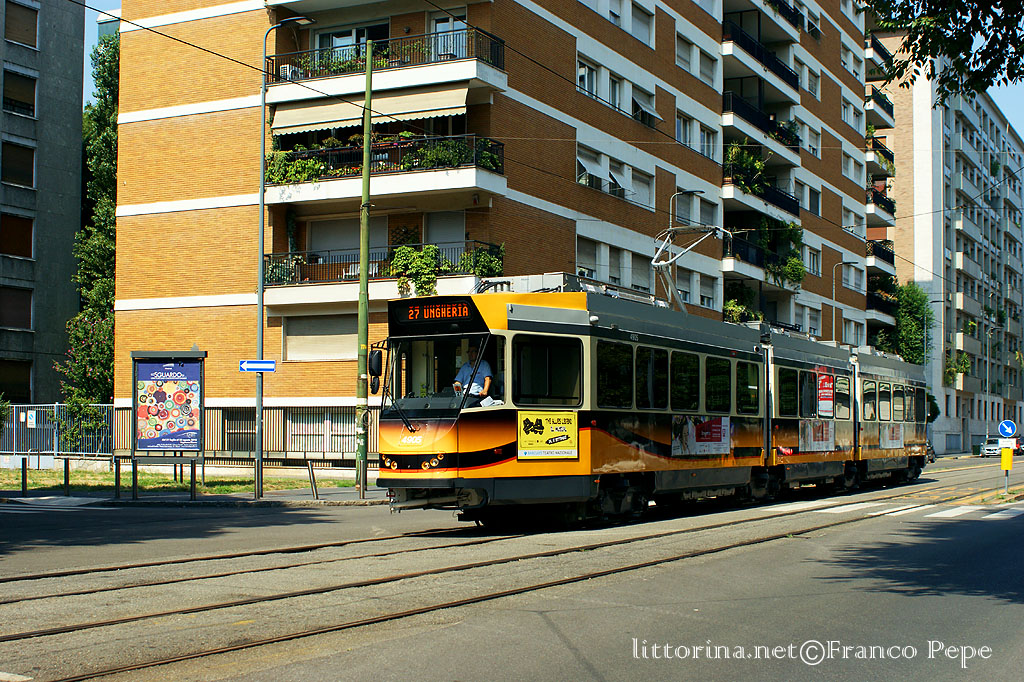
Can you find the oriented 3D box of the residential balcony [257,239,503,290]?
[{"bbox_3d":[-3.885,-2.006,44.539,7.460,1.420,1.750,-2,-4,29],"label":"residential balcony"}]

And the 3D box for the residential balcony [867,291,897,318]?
[{"bbox_3d":[21.800,-1.800,89.145,1.450,1.420,5.690,-1,-4,27],"label":"residential balcony"}]

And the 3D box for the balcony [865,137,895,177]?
[{"bbox_3d":[21.967,-11.073,89.950,1.450,1.400,5.680,-1,-4,27],"label":"balcony"}]

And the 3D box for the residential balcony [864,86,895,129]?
[{"bbox_3d":[21.985,-14.162,90.143,1.450,1.390,5.690,-1,-4,27],"label":"residential balcony"}]

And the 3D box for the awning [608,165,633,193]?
[{"bbox_3d":[4.084,-5.917,54.650,0.450,0.850,1.453,-1,-4,26],"label":"awning"}]

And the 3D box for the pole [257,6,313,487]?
[{"bbox_3d":[-4.705,-1.742,30.598,1.220,9.960,0.350,-1,-4,26],"label":"pole"}]

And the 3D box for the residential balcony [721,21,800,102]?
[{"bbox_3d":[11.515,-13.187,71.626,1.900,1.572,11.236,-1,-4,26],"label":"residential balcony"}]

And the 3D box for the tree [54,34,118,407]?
[{"bbox_3d":[-15.808,-3.496,56.459,4.000,16.674,4.000,-1,-4,26],"label":"tree"}]

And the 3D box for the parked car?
[{"bbox_3d":[38.869,8.589,118.906,1.780,1.500,4.200,-1,-4,24],"label":"parked car"}]

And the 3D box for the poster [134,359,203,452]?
[{"bbox_3d":[-7.783,1.461,33.500,1.500,2.080,0.120,0,-4,3],"label":"poster"}]

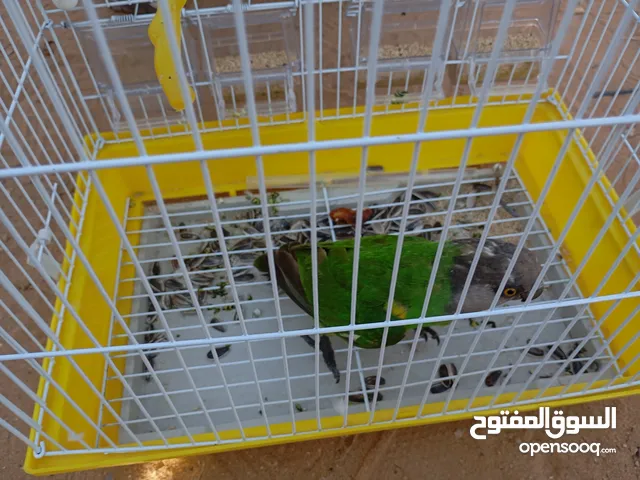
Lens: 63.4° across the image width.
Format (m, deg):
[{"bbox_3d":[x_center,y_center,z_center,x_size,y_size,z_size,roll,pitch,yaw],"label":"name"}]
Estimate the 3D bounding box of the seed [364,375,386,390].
[{"bbox_3d":[0.040,0.102,0.372,0.015,0.004,0.007,3,51,3],"label":"seed"}]

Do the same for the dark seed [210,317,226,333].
[{"bbox_3d":[-0.079,0.066,0.403,0.015,0.004,0.006,34,59,25],"label":"dark seed"}]

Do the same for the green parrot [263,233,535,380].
[{"bbox_3d":[0.053,0.033,0.368,0.207,0.068,0.087,0,51,1],"label":"green parrot"}]

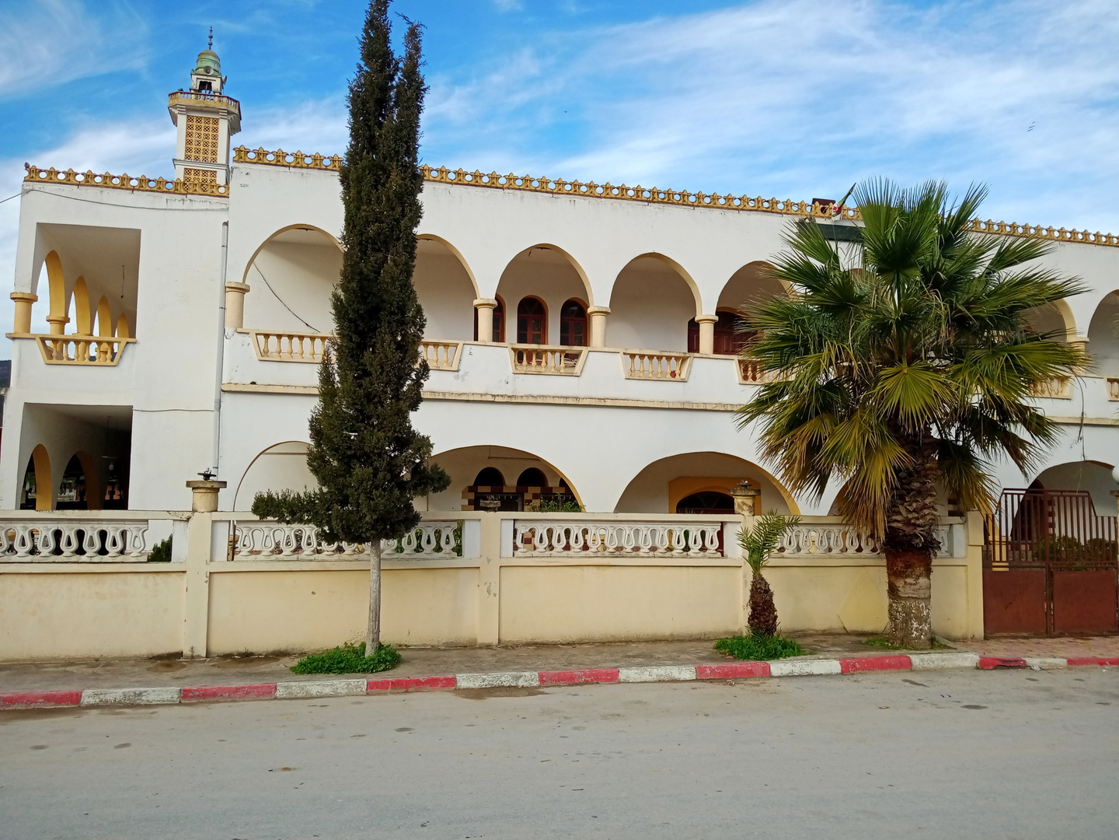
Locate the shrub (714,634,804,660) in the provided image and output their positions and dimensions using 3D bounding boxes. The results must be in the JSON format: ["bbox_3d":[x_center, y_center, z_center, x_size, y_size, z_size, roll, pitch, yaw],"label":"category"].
[{"bbox_3d":[2.186,2.455,9.977,0.987,0.190,0.750,2,-3,-14],"label":"shrub"}]

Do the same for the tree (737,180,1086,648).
[{"bbox_3d":[4.193,-0.059,10.707,3.650,5.418,3.600,2,-3,-14],"label":"tree"}]

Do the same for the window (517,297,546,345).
[{"bbox_3d":[-0.616,-1.965,19.937,0.649,1.491,0.140,2,-3,-14],"label":"window"}]

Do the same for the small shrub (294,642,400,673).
[{"bbox_3d":[-2.110,2.355,9.000,1.046,0.180,0.720,2,-3,-14],"label":"small shrub"}]

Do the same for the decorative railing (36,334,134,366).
[{"bbox_3d":[-9.079,-1.334,17.312,1.694,0.537,0.200,2,-3,-14],"label":"decorative railing"}]

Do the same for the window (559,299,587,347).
[{"bbox_3d":[0.312,-1.929,20.165,0.664,1.508,0.140,2,-3,-14],"label":"window"}]

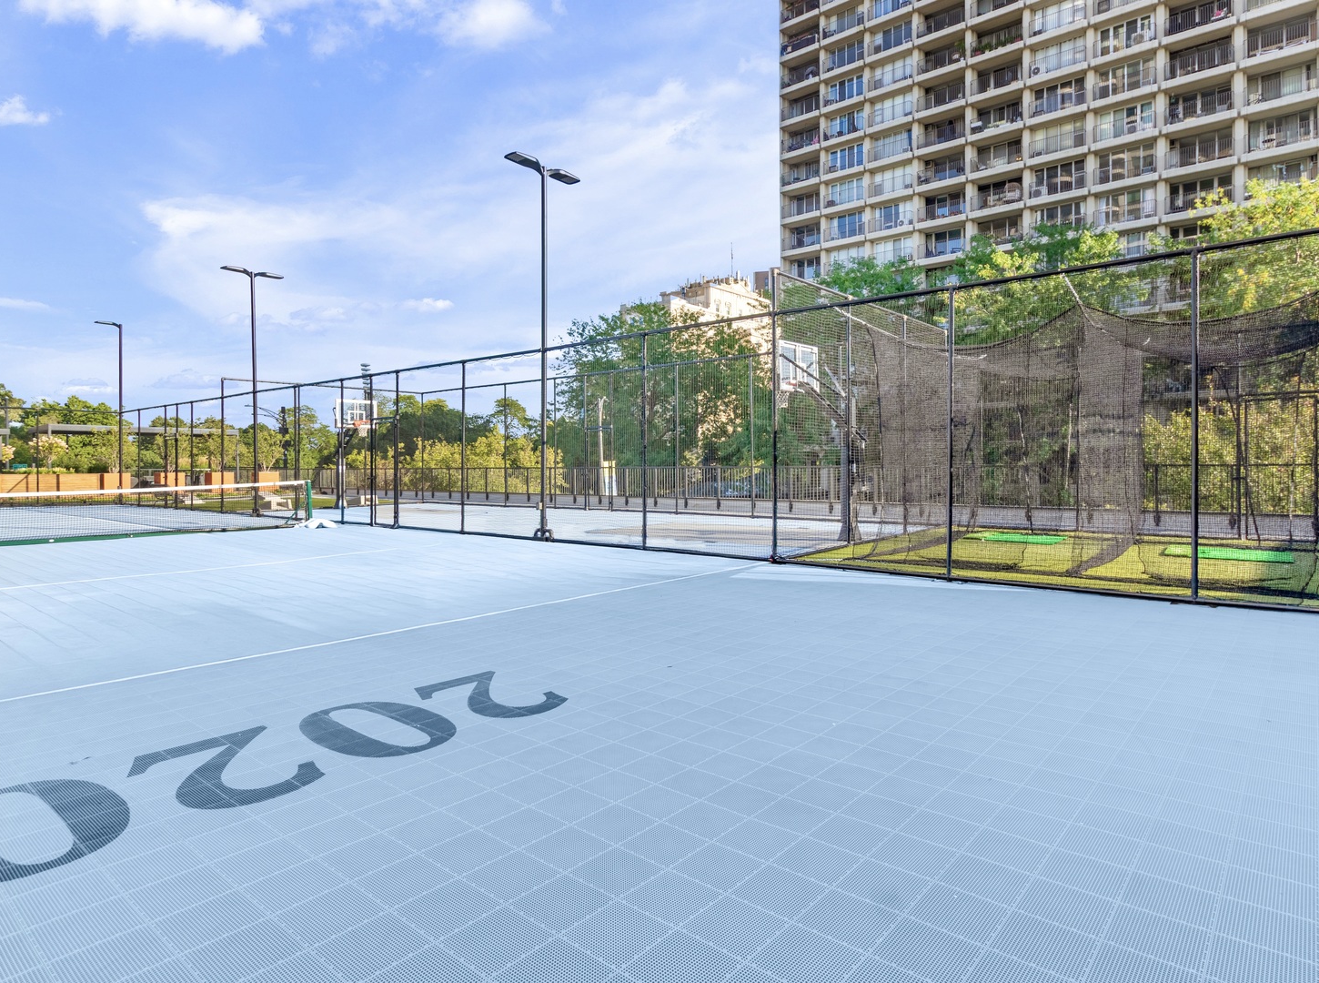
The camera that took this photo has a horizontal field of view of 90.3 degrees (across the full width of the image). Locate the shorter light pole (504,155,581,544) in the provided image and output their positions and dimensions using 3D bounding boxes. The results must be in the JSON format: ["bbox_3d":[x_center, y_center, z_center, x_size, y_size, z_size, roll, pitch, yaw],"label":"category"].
[{"bbox_3d":[-2.370,-2.860,13.500,1.720,7.720,0.420,-1,1,-44],"label":"shorter light pole"}]

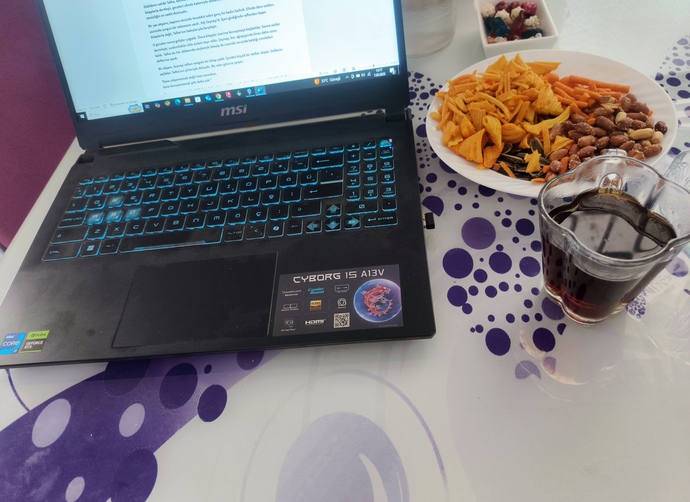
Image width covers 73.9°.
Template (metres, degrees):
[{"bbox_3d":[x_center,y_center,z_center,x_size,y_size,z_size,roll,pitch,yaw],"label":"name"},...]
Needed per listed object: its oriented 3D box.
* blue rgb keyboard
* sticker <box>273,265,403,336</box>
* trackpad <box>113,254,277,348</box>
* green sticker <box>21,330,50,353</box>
[{"bbox_3d":[-0.113,-0.048,0.419,0.318,0.005,0.105,-5,53,8],"label":"blue rgb keyboard"},{"bbox_3d":[-0.005,0.036,0.334,0.092,0.001,0.051,-5,53,8],"label":"sticker"},{"bbox_3d":[-0.114,0.037,0.356,0.121,0.002,0.073,-5,53,8],"label":"trackpad"},{"bbox_3d":[-0.241,0.071,0.357,0.018,0.001,0.018,-5,53,8],"label":"green sticker"}]

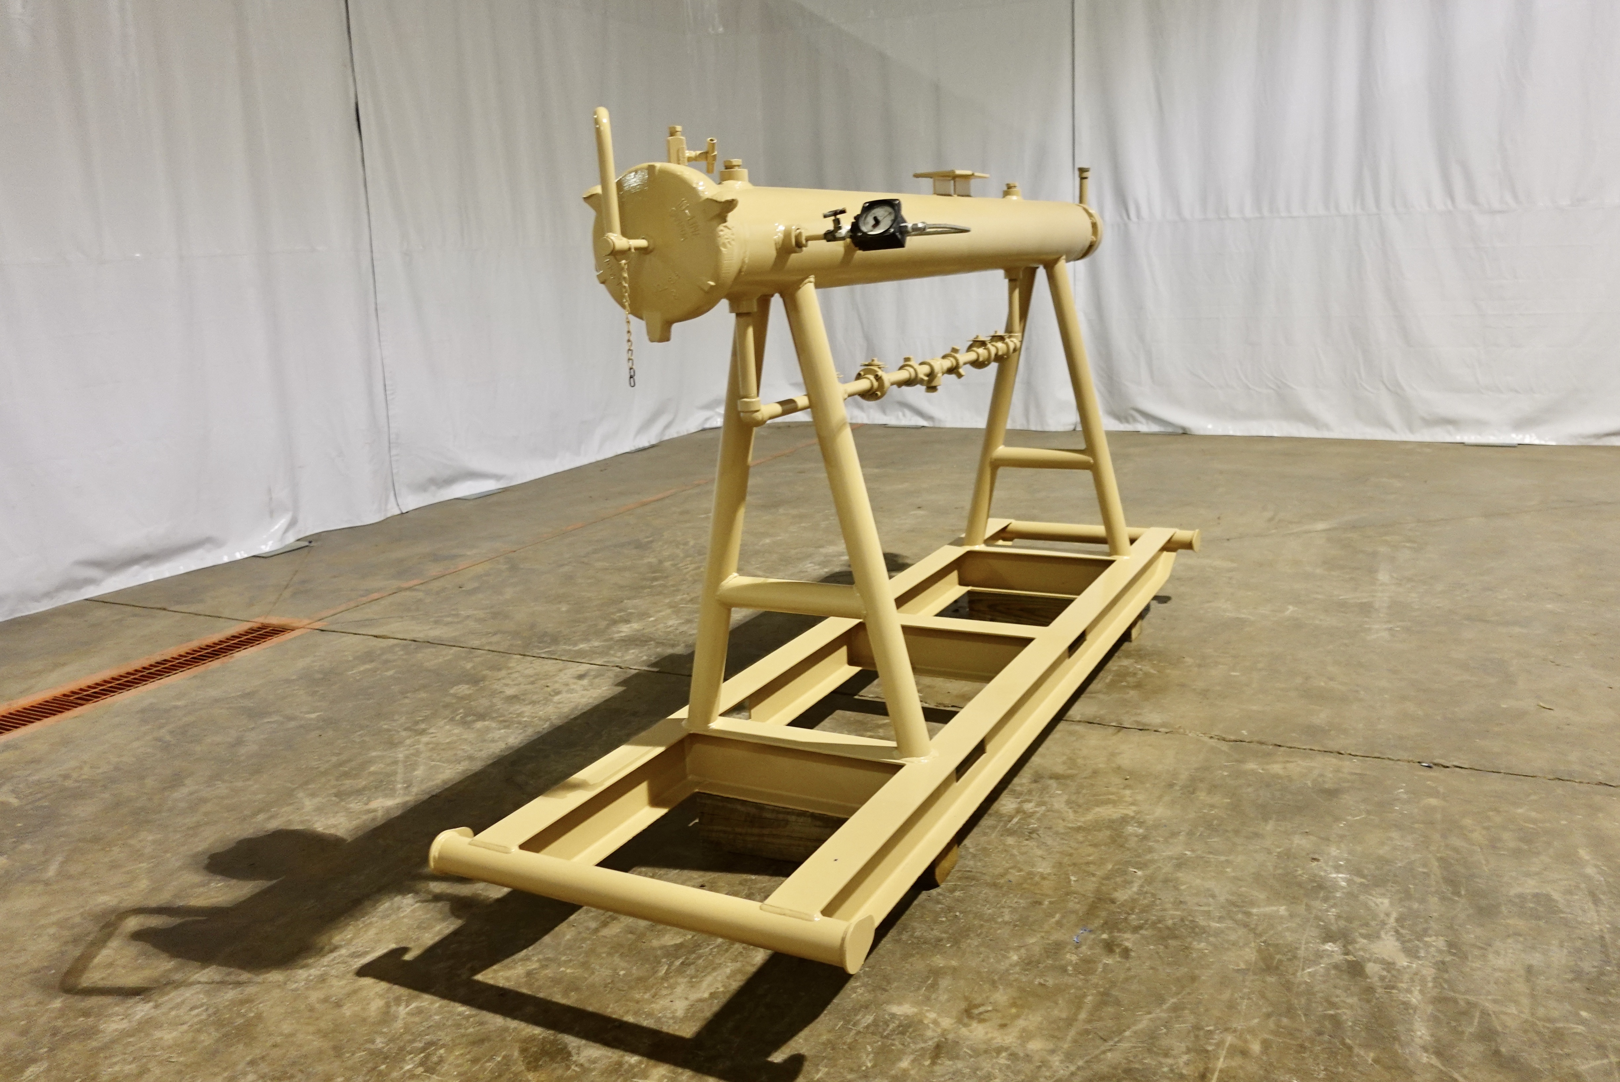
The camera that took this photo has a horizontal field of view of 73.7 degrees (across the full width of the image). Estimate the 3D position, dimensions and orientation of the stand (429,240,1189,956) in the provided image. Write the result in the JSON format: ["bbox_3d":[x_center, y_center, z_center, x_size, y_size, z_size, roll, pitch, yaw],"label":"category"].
[{"bbox_3d":[0.482,-0.231,4.045,1.170,1.540,3.920,4,15,29],"label":"stand"}]

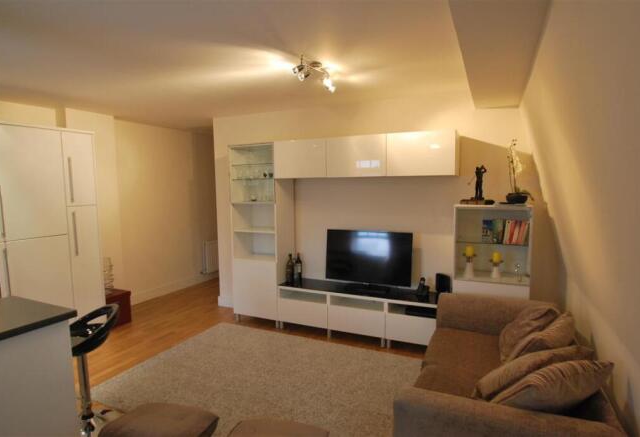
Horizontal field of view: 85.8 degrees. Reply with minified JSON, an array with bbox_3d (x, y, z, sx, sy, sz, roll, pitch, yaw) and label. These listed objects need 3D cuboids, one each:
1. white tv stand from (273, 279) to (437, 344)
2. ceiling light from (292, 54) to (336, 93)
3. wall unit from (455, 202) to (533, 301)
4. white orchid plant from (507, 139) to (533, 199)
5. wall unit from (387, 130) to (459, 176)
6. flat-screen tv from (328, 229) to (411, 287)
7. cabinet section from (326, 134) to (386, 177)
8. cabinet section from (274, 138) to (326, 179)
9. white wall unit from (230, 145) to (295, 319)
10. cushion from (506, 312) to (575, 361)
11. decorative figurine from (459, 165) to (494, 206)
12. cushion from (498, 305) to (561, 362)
[{"bbox_3d":[0.428,0.985,3.608,1.770,0.485,0.420,1,5,24],"label":"white tv stand"},{"bbox_3d":[-0.045,-1.082,2.589,0.300,0.160,0.310,-1,5,0],"label":"ceiling light"},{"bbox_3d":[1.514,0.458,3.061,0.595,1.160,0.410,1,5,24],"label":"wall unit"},{"bbox_3d":[1.681,-0.395,2.905,0.200,0.560,0.200,1,5,24],"label":"white orchid plant"},{"bbox_3d":[0.965,-0.583,3.223,0.595,0.380,0.410,1,5,24],"label":"wall unit"},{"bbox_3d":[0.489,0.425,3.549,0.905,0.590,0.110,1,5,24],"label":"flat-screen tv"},{"bbox_3d":[0.421,-0.596,3.470,0.600,0.380,0.410,1,5,24],"label":"cabinet section"},{"bbox_3d":[-0.123,-0.626,3.730,0.600,0.390,0.410,1,5,25],"label":"cabinet section"},{"bbox_3d":[-0.659,0.194,4.038,0.600,2.020,0.420,1,5,24],"label":"white wall unit"},{"bbox_3d":[1.392,0.743,2.153,0.150,0.420,0.410,40,20,2],"label":"cushion"},{"bbox_3d":[1.389,-0.302,3.041,0.270,0.360,0.150,1,5,24],"label":"decorative figurine"},{"bbox_3d":[1.401,0.761,2.294,0.150,0.410,0.410,43,20,6],"label":"cushion"}]

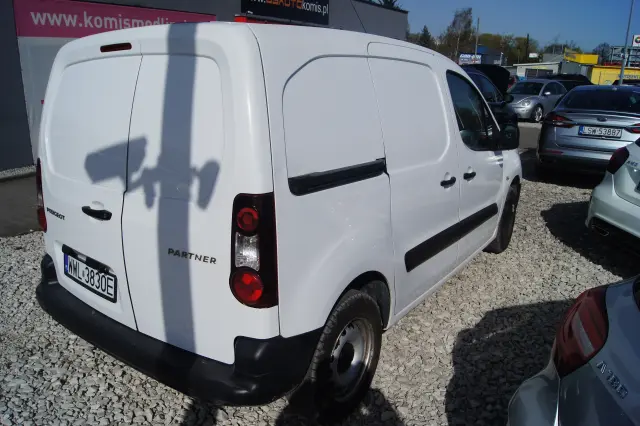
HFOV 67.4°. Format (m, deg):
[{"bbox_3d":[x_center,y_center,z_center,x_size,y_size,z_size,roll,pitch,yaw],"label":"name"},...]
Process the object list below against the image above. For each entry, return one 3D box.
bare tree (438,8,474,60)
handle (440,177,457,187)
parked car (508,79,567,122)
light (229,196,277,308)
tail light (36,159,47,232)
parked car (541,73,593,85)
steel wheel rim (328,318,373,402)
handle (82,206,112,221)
[{"bbox_3d":[21.021,-25.339,75.057,5.600,12.200,5.200,0,15,0],"label":"bare tree"},{"bbox_3d":[0.777,-0.183,2.866,0.055,0.055,0.215,10,17,35],"label":"handle"},{"bbox_3d":[8.181,-4.317,18.196,4.100,1.500,1.730,-12,19,-37],"label":"parked car"},{"bbox_3d":[-0.243,0.147,1.734,0.150,0.440,0.165,10,17,35],"label":"light"},{"bbox_3d":[-1.502,-0.083,2.646,0.150,0.440,0.165,10,17,35],"label":"tail light"},{"bbox_3d":[12.009,-6.020,23.827,4.400,1.620,1.820,-10,18,-32],"label":"parked car"},{"bbox_3d":[0.120,0.689,2.323,0.130,0.410,0.410,10,17,35],"label":"steel wheel rim"},{"bbox_3d":[-1.027,0.007,2.204,0.215,0.058,0.055,10,17,35],"label":"handle"}]

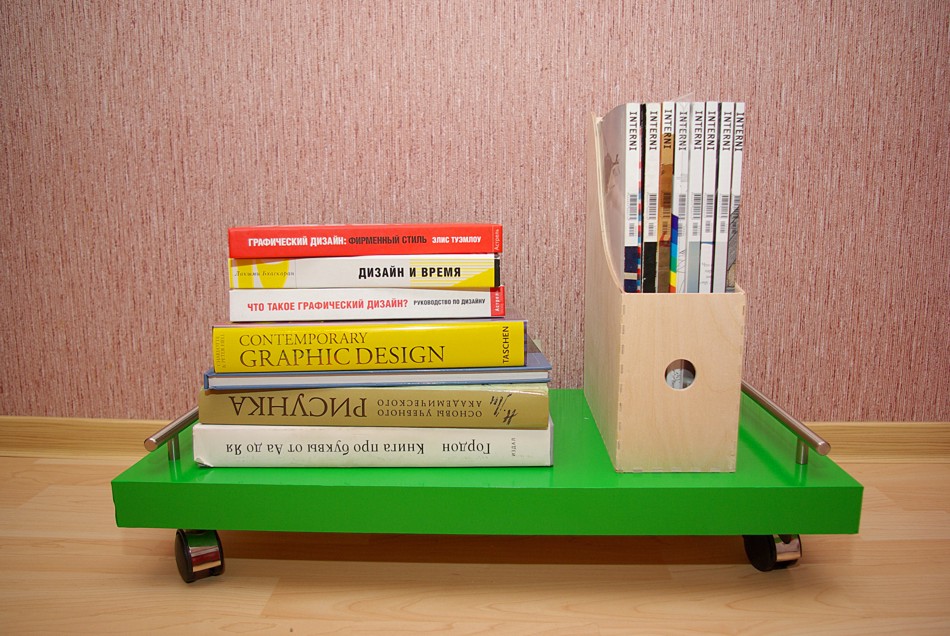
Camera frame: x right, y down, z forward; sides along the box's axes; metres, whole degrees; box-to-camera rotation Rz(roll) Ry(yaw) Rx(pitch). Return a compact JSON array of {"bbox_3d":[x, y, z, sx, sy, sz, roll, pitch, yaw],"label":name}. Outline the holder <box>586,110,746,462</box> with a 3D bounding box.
[{"bbox_3d":[0.169,-0.049,0.676,0.097,0.316,0.241,0,9,2],"label":"holder"}]

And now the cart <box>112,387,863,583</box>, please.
[{"bbox_3d":[0.011,0.144,0.708,0.593,0.138,0.296,0,9,2],"label":"cart"}]

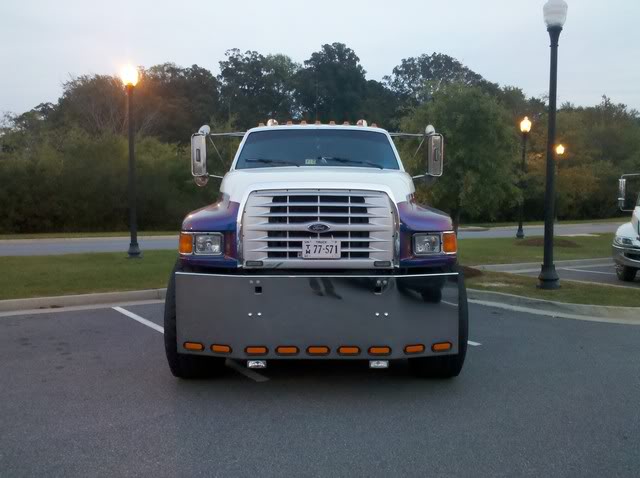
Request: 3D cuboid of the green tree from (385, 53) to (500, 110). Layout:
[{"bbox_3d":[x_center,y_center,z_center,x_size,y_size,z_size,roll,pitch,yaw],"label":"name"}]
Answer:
[{"bbox_3d":[10.848,-9.109,49.519,10.300,14.845,9.000,0,4,0],"label":"green tree"}]

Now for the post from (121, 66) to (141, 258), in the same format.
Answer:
[{"bbox_3d":[-4.950,-2.029,14.600,0.430,5.102,0.430,0,4,0],"label":"post"}]

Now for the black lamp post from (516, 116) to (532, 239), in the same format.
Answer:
[{"bbox_3d":[8.579,-2.572,23.283,0.480,5.095,0.480,0,4,0],"label":"black lamp post"}]

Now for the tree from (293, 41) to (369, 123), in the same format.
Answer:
[{"bbox_3d":[0.936,-8.719,45.536,7.000,14.576,7.000,0,4,0],"label":"tree"}]

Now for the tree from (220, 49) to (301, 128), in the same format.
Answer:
[{"bbox_3d":[-4.901,-8.201,44.567,7.000,13.667,7.000,0,4,0],"label":"tree"}]

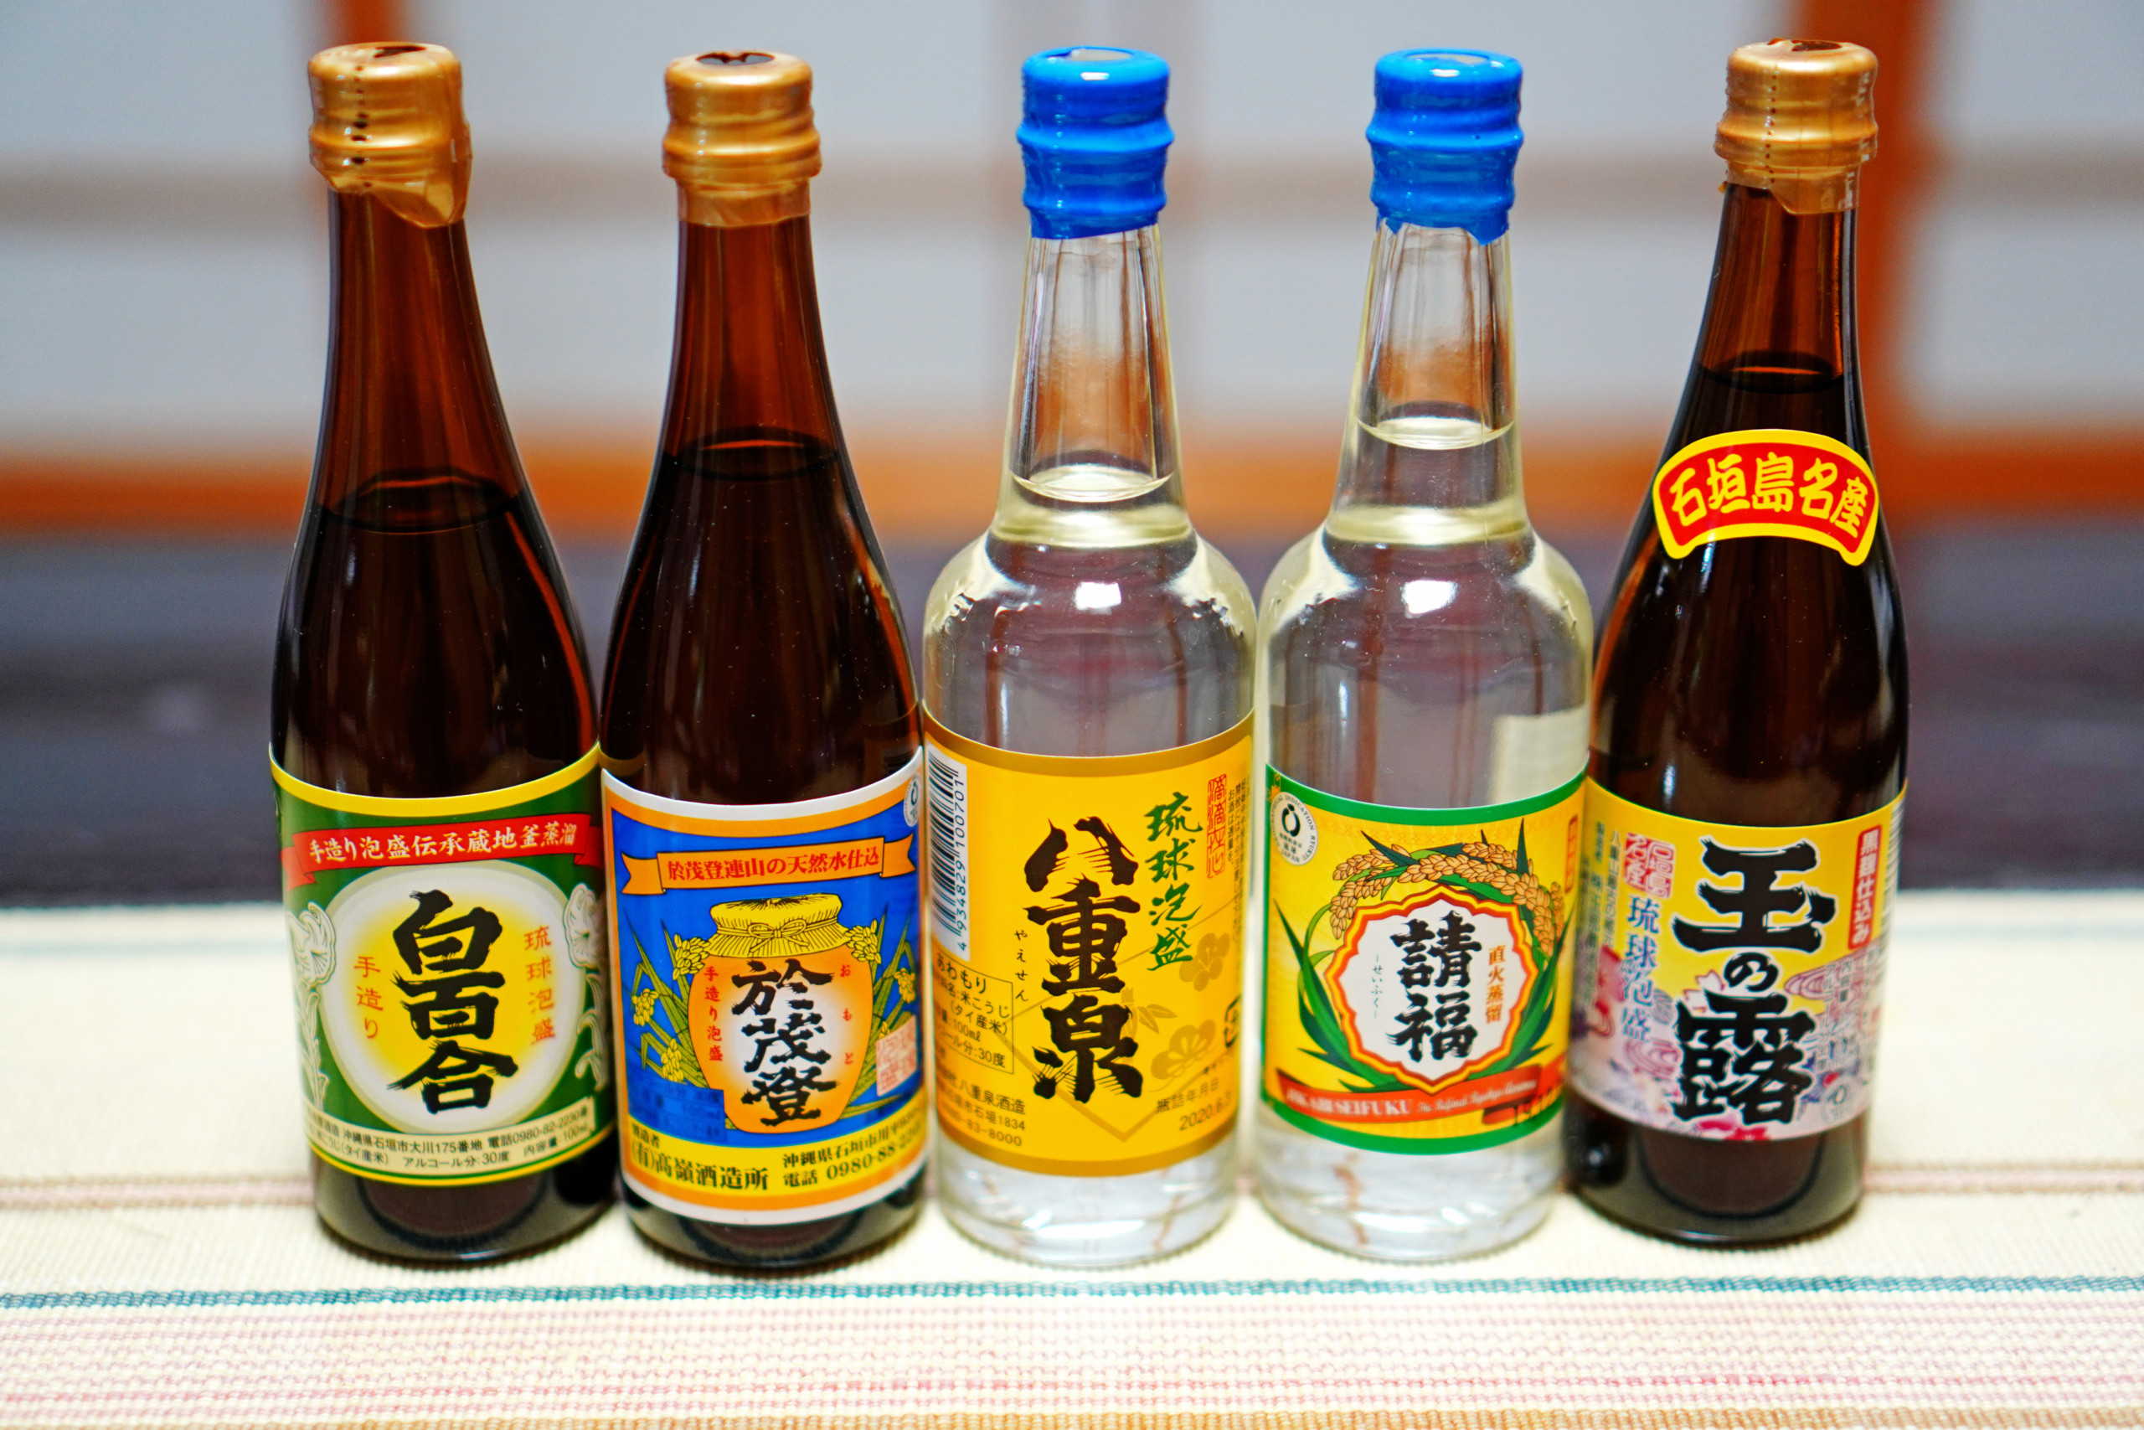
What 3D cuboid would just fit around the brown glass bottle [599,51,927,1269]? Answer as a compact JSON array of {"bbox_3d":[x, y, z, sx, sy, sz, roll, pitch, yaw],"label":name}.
[{"bbox_3d":[-0.043,-0.007,0.426,0.045,0.165,0.045,-2,20,-6],"label":"brown glass bottle"}]

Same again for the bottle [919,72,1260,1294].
[{"bbox_3d":[0.003,-0.007,0.428,0.046,0.165,0.046,0,20,0],"label":"bottle"}]

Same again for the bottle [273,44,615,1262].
[{"bbox_3d":[-0.089,-0.008,0.429,0.045,0.165,0.045,-4,20,-12],"label":"bottle"}]

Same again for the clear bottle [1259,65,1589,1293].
[{"bbox_3d":[0.049,-0.008,0.429,0.046,0.165,0.046,2,20,6],"label":"clear bottle"}]

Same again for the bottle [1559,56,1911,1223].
[{"bbox_3d":[0.096,-0.009,0.433,0.044,0.165,0.044,5,20,12],"label":"bottle"}]

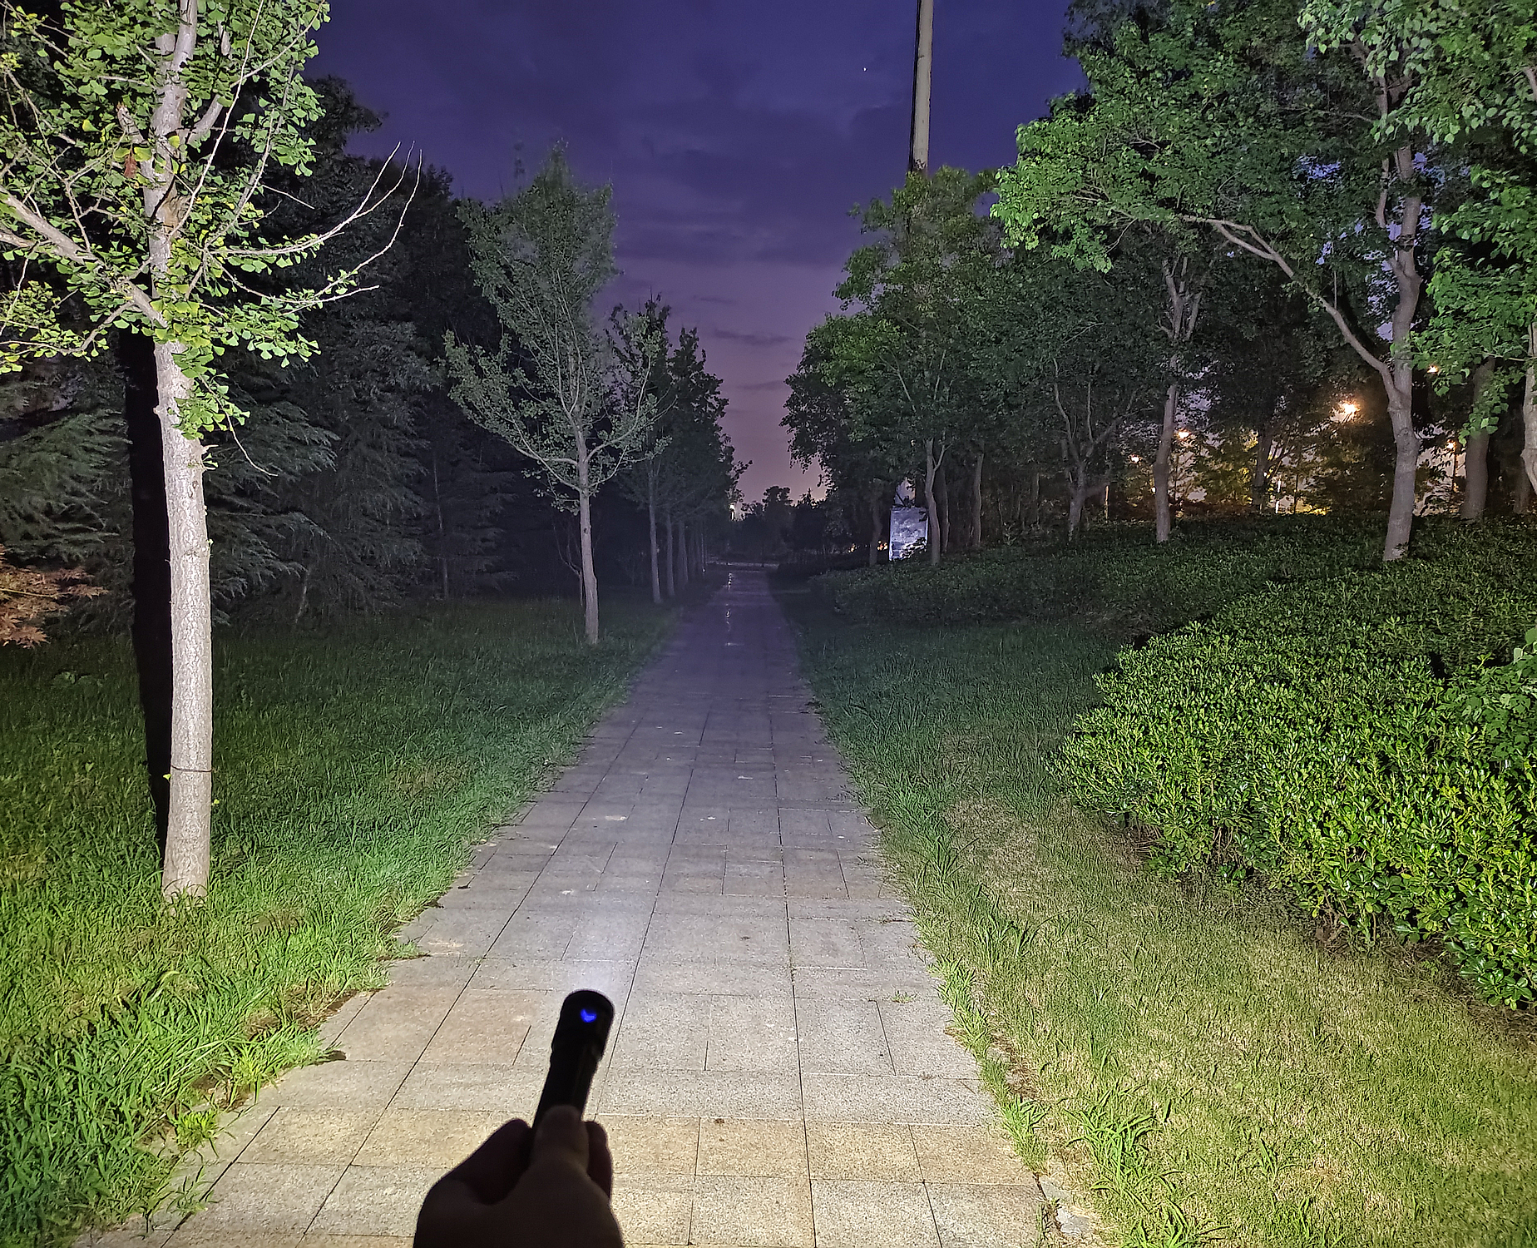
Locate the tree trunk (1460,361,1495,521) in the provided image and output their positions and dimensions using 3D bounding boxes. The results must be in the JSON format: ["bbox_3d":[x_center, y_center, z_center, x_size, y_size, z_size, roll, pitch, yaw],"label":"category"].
[{"bbox_3d":[8.428,-2.127,13.704,0.380,1.999,0.300,1,4,0],"label":"tree trunk"}]

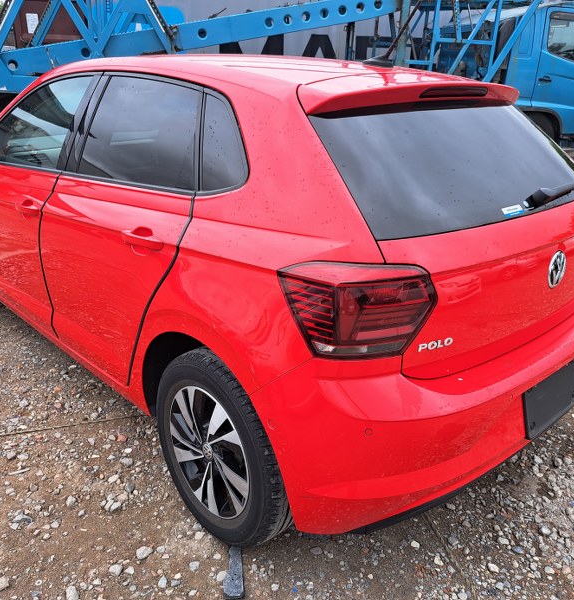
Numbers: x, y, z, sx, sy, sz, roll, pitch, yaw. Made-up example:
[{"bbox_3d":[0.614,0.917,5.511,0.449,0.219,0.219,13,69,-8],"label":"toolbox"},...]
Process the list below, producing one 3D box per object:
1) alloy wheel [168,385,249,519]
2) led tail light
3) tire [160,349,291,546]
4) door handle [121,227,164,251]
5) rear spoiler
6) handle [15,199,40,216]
[{"bbox_3d":[-0.189,0.449,1.759,0.160,0.414,0.414,-17,29,-41],"label":"alloy wheel"},{"bbox_3d":[0.154,0.013,1.302,0.255,0.225,0.305,-17,29,-41],"label":"led tail light"},{"bbox_3d":[-0.187,0.449,1.760,0.187,0.622,0.622,-17,29,-41],"label":"tire"},{"bbox_3d":[-0.433,-0.182,1.647,0.048,0.050,0.225,-17,29,-41],"label":"door handle"},{"bbox_3d":[0.457,-0.672,1.812,1.180,0.130,0.260,-17,29,-41],"label":"rear spoiler"},{"bbox_3d":[-1.072,-0.378,2.287,0.046,0.048,0.220,-17,29,-41],"label":"handle"}]

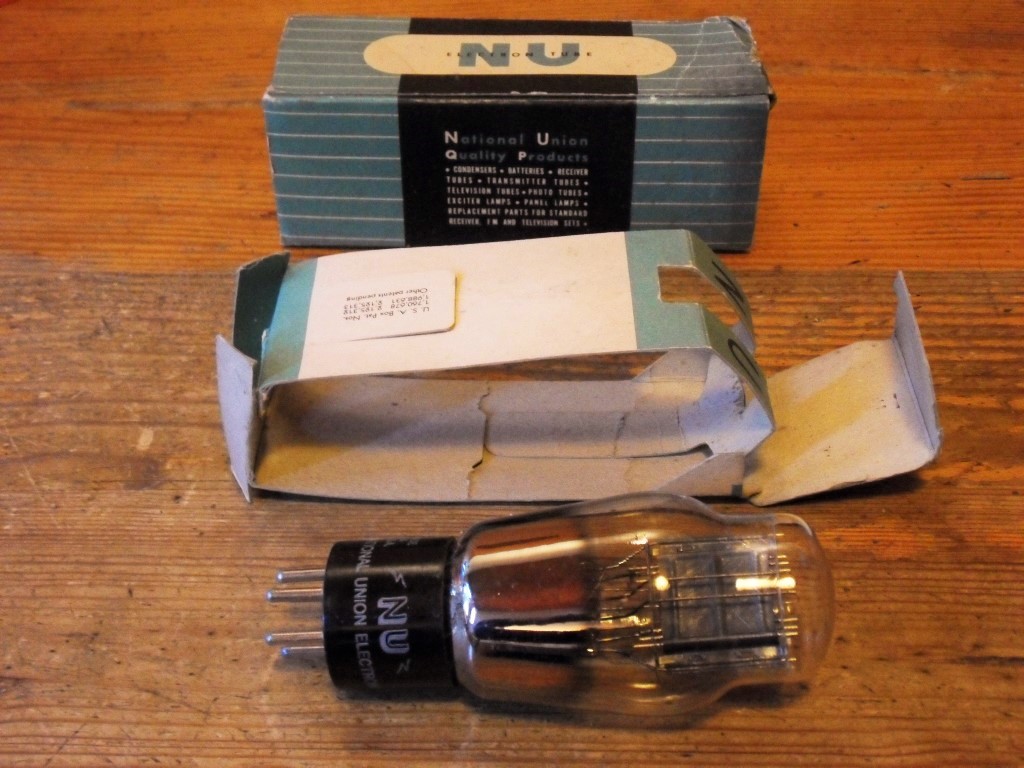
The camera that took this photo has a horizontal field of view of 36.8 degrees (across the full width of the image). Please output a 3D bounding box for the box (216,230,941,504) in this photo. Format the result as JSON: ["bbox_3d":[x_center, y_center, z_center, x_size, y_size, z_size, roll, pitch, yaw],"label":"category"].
[{"bbox_3d":[0.020,-0.010,0.428,0.199,0.053,0.072,1,39,1],"label":"box"}]

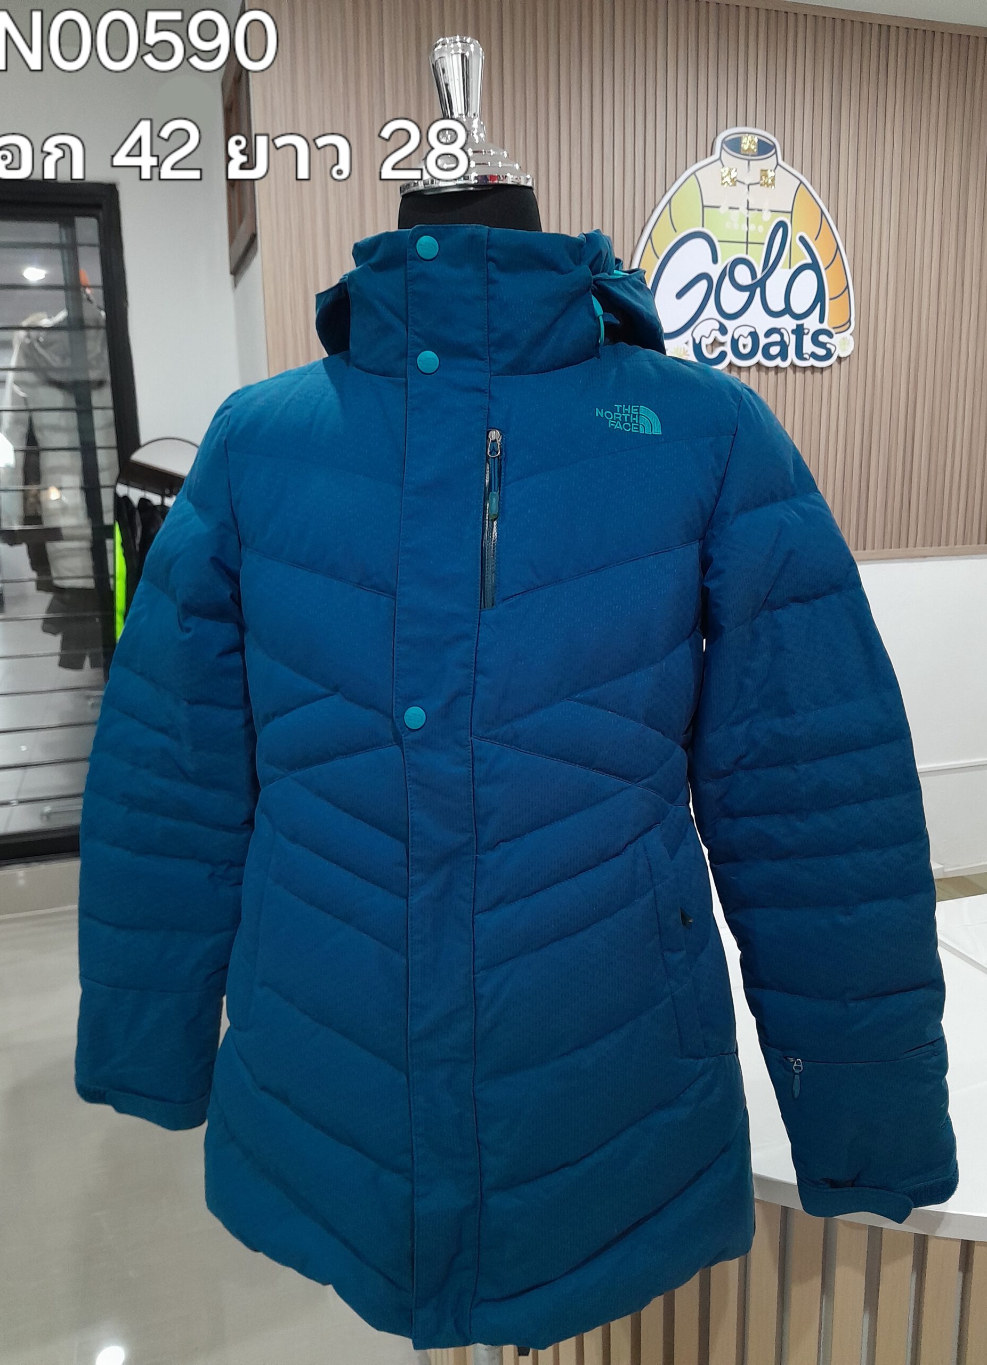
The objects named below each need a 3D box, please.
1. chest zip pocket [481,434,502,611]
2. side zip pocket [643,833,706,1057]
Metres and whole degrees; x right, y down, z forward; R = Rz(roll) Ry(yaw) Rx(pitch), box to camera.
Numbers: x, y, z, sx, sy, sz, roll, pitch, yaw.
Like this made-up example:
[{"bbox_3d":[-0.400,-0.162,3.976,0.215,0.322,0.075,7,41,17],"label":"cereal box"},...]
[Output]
[{"bbox_3d":[-0.001,-0.109,0.686,0.014,0.119,0.010,2,1,1],"label":"chest zip pocket"},{"bbox_3d":[0.137,0.199,0.775,0.029,0.168,0.014,-13,6,-37],"label":"side zip pocket"}]

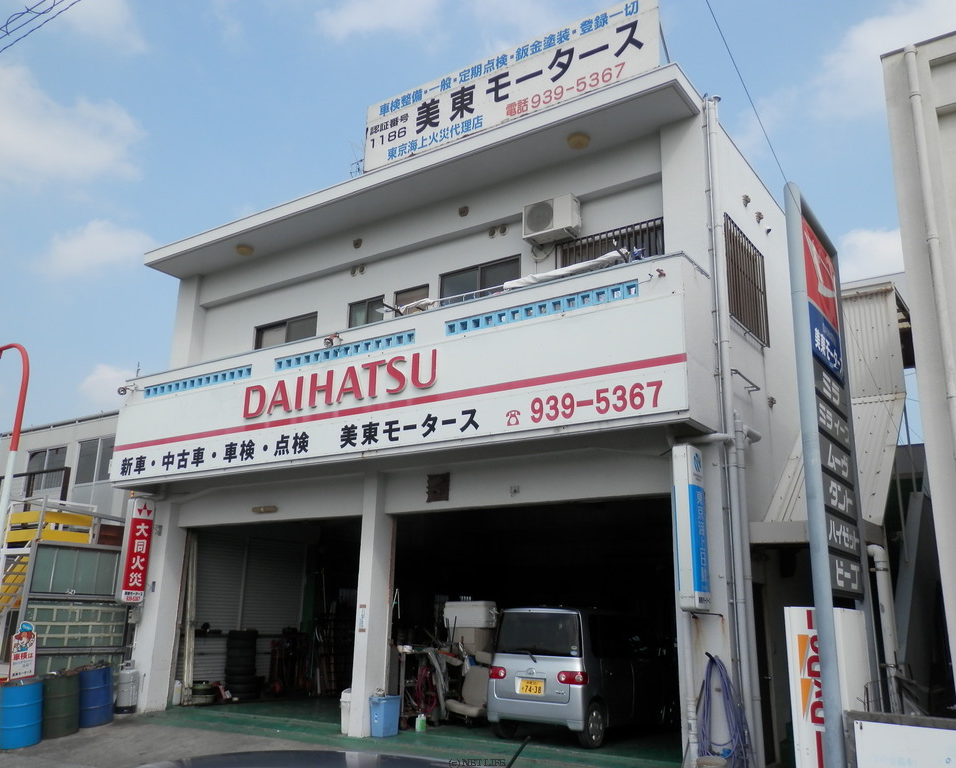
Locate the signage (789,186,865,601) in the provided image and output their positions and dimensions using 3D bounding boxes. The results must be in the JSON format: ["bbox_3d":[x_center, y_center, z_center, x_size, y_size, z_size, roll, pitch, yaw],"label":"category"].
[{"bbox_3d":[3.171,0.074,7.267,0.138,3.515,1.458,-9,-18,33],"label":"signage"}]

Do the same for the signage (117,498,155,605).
[{"bbox_3d":[-6.019,2.921,14.053,0.180,1.800,0.440,-9,-18,33],"label":"signage"}]

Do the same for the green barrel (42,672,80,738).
[{"bbox_3d":[-6.675,5.161,12.798,0.575,0.880,0.575,-14,-15,30],"label":"green barrel"}]

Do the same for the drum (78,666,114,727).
[{"bbox_3d":[-6.478,5.328,13.586,0.575,0.880,0.575,-14,-15,30],"label":"drum"}]

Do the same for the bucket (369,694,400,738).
[{"bbox_3d":[-1.307,4.672,11.267,0.270,0.510,0.360,-9,-18,33],"label":"bucket"}]

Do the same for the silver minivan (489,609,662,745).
[{"bbox_3d":[1.690,4.190,11.730,1.475,1.735,3.395,-10,-20,34],"label":"silver minivan"}]

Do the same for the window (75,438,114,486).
[{"bbox_3d":[-8.497,1.712,17.824,1.530,0.960,0.100,-9,-18,33],"label":"window"}]

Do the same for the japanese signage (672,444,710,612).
[{"bbox_3d":[2.337,1.575,8.746,0.175,1.750,0.470,-9,-19,32],"label":"japanese signage"}]

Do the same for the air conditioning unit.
[{"bbox_3d":[1.079,-2.380,11.612,0.780,0.520,0.290,-9,-18,33],"label":"air conditioning unit"}]

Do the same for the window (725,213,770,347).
[{"bbox_3d":[3.800,-1.420,11.230,0.120,1.500,1.650,-9,-18,33],"label":"window"}]

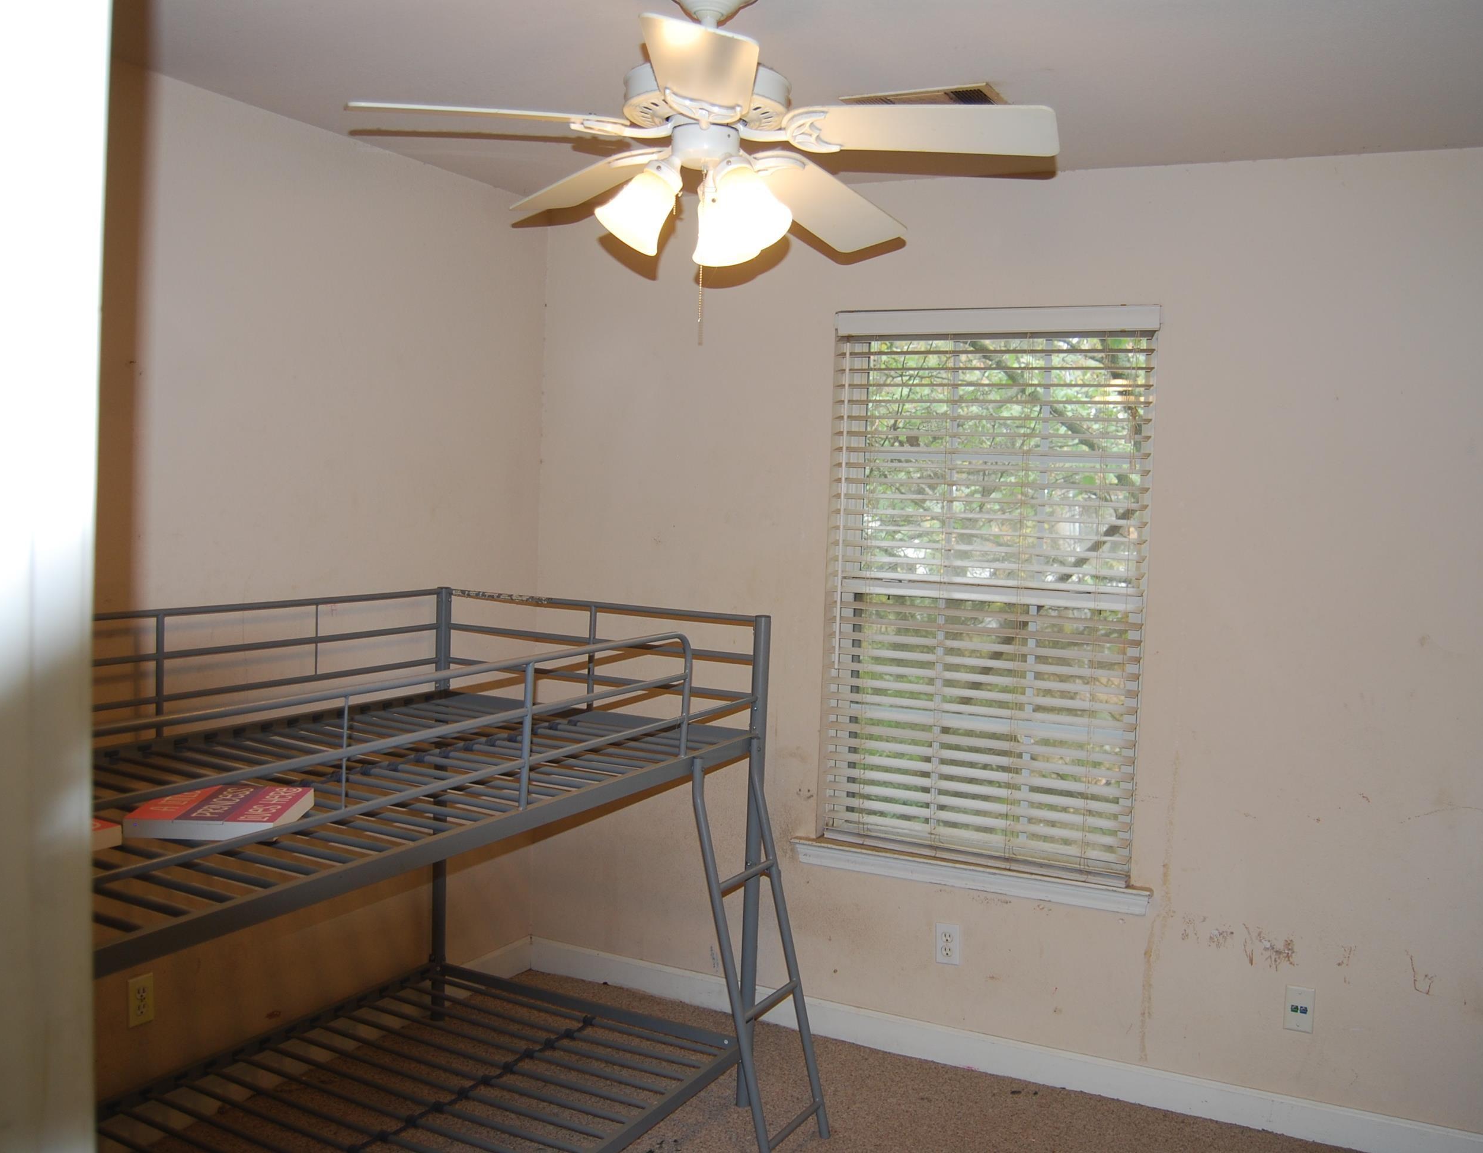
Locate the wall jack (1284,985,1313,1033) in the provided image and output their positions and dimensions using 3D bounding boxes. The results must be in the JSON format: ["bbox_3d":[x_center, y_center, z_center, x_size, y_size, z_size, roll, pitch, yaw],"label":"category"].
[{"bbox_3d":[1.387,1.076,3.206,0.071,0.115,0.012,4,5,25],"label":"wall jack"}]

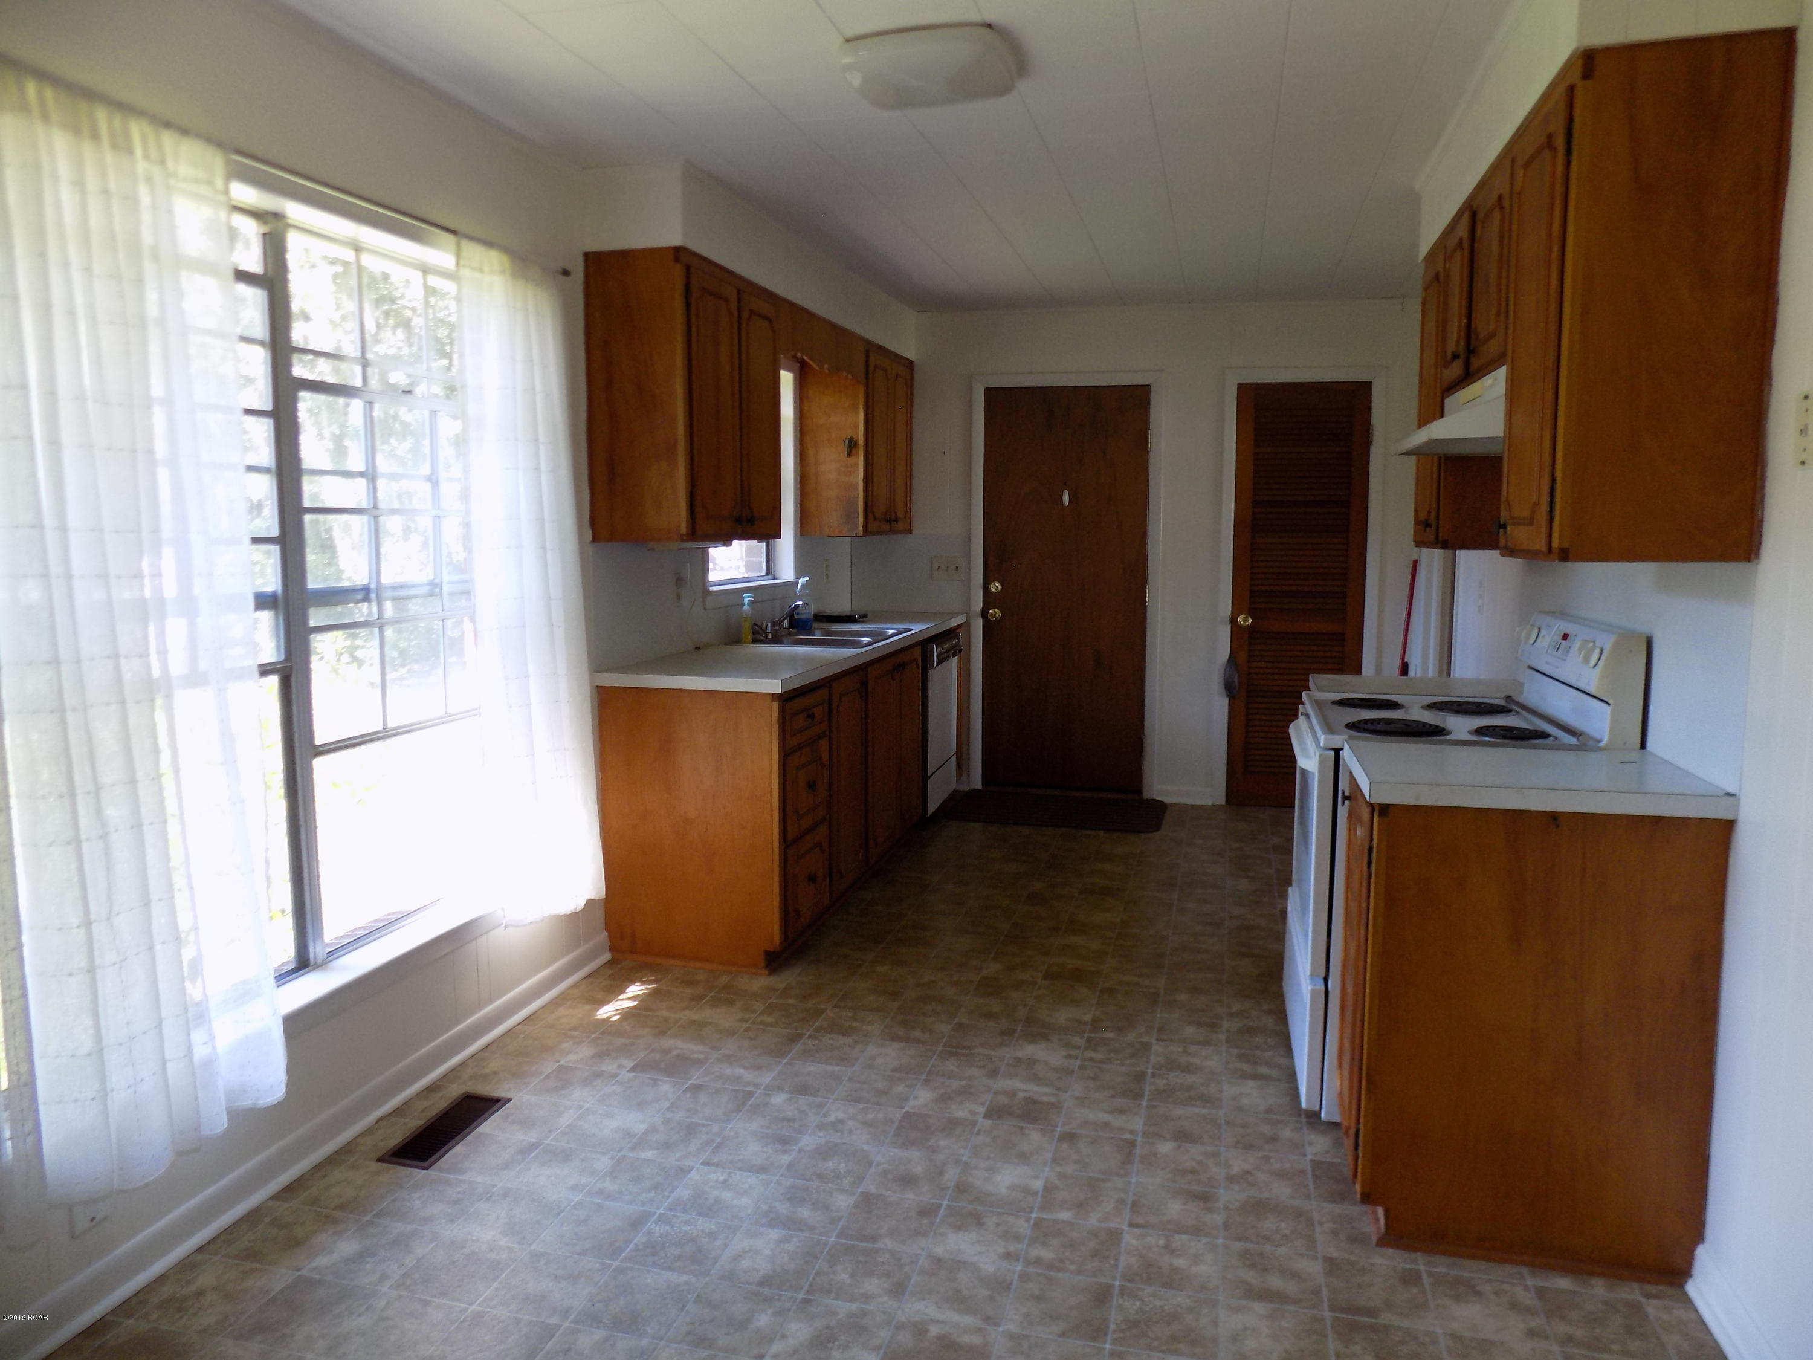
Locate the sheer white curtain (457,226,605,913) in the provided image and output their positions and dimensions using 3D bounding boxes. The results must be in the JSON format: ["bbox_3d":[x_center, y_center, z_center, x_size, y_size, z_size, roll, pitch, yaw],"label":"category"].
[{"bbox_3d":[-1.009,-0.225,3.279,0.100,1.770,0.545,1,7,15],"label":"sheer white curtain"}]

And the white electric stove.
[{"bbox_3d":[1.275,0.423,2.962,0.659,1.132,0.750,1,7,15],"label":"white electric stove"}]

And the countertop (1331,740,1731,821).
[{"bbox_3d":[1.177,0.184,2.323,0.578,0.039,0.457,1,7,15],"label":"countertop"}]

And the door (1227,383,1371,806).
[{"bbox_3d":[1.871,-0.390,5.778,0.599,2.035,0.040,1,7,15],"label":"door"}]

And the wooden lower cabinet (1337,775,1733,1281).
[{"bbox_3d":[1.180,0.630,2.396,0.588,0.865,0.426,1,7,15],"label":"wooden lower cabinet"}]

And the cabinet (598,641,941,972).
[{"bbox_3d":[-0.428,0.353,4.636,0.616,0.879,1.849,1,7,15],"label":"cabinet"}]

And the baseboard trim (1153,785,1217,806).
[{"bbox_3d":[1.391,0.572,6.014,0.310,0.090,0.018,1,7,15],"label":"baseboard trim"}]

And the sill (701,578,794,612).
[{"bbox_3d":[-0.657,-0.370,5.030,0.100,0.093,1.010,1,7,15],"label":"sill"}]

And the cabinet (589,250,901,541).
[{"bbox_3d":[-0.460,-1.014,4.911,0.350,0.863,2.682,1,7,15],"label":"cabinet"}]

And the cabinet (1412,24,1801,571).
[{"bbox_3d":[1.444,-0.707,2.748,0.319,0.826,1.627,1,7,15],"label":"cabinet"}]

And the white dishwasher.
[{"bbox_3d":[-0.100,0.201,5.840,0.596,0.840,0.625,1,7,15],"label":"white dishwasher"}]

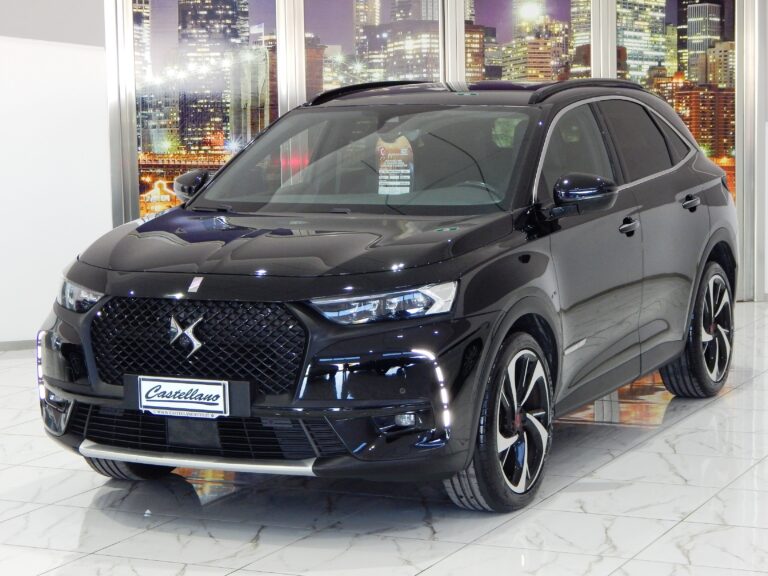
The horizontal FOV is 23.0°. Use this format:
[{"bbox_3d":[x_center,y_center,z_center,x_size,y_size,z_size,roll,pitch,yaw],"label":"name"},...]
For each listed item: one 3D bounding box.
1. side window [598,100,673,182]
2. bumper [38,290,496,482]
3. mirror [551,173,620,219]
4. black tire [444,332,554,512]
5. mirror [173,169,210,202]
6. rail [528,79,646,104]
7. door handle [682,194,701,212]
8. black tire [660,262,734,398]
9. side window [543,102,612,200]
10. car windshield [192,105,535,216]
[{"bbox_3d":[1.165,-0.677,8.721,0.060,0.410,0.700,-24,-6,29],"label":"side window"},{"bbox_3d":[-0.569,0.333,6.913,1.870,0.650,0.630,2,7,25],"label":"bumper"},{"bbox_3d":[0.821,-0.389,7.626,0.270,0.170,0.200,2,7,25],"label":"mirror"},{"bbox_3d":[0.426,0.494,7.140,0.235,0.715,0.715,2,7,25],"label":"black tire"},{"bbox_3d":[-0.848,-0.453,8.421,0.270,0.170,0.200,2,7,25],"label":"mirror"},{"bbox_3d":[0.972,-0.912,8.719,0.080,0.100,1.700,2,7,25],"label":"rail"},{"bbox_3d":[1.473,-0.401,9.041,0.060,0.075,0.220,2,7,25],"label":"door handle"},{"bbox_3d":[1.596,0.203,9.598,0.235,0.715,0.715,2,7,25],"label":"black tire"},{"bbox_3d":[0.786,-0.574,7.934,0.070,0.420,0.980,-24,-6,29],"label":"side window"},{"bbox_3d":[-0.039,-0.532,7.961,1.480,0.130,0.970,2,36,25],"label":"car windshield"}]

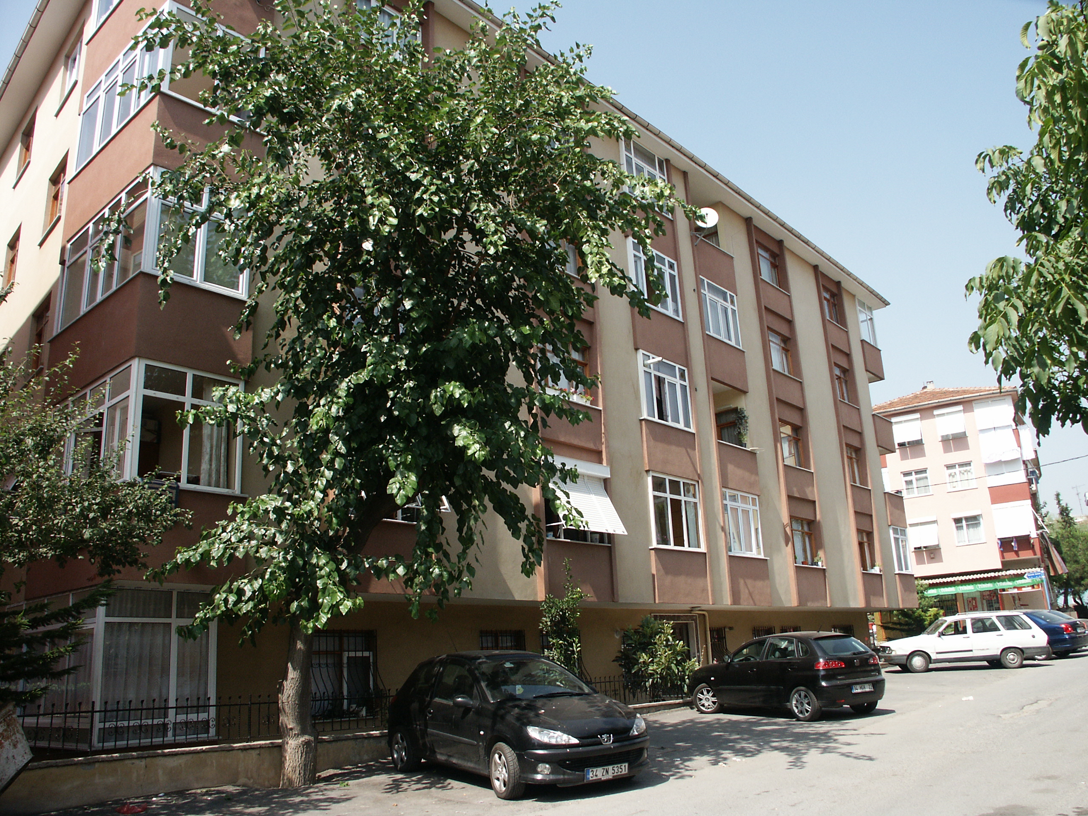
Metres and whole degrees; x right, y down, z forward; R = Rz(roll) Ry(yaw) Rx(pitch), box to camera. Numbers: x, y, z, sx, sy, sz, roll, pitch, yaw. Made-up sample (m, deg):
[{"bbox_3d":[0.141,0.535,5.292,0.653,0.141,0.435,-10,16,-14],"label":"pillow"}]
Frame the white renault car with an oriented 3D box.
[{"bbox_3d":[11.253,6.326,23.824,4.380,1.450,1.630,-4,-16,6],"label":"white renault car"}]

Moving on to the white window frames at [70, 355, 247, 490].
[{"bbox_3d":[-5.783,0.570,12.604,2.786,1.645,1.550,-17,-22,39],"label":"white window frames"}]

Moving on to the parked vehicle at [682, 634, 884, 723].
[{"bbox_3d":[4.434,5.058,16.749,1.700,1.440,3.950,7,-18,-31],"label":"parked vehicle"}]

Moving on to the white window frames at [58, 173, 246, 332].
[{"bbox_3d":[-5.981,-2.126,13.460,2.938,1.616,1.519,-17,-22,39],"label":"white window frames"}]

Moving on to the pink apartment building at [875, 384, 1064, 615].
[{"bbox_3d":[23.430,5.509,48.986,8.200,13.800,10.000,-13,-20,31],"label":"pink apartment building"}]

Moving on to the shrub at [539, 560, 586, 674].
[{"bbox_3d":[0.348,4.151,16.022,0.850,2.790,0.850,-3,-17,0],"label":"shrub"}]

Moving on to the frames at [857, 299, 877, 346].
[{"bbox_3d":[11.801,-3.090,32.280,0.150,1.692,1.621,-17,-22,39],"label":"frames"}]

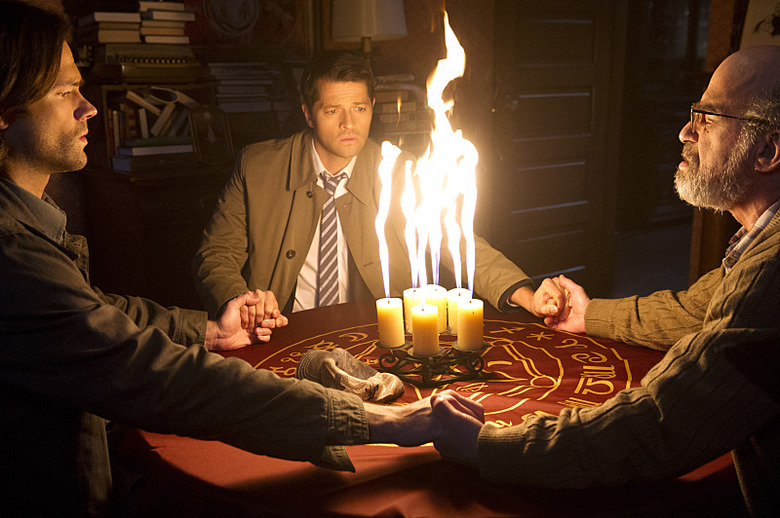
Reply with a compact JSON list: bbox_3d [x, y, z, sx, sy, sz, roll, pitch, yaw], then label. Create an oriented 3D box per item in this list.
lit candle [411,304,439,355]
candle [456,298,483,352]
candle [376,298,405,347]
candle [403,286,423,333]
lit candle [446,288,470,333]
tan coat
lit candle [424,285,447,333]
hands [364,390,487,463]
[{"bbox_3d":[0.063,0.129,1.546,0.048,0.080,0.048,-3,11,0],"label":"lit candle"},{"bbox_3d":[0.146,0.120,1.573,0.048,0.080,0.048,-3,11,0],"label":"candle"},{"bbox_3d":[0.002,0.120,1.606,0.048,0.080,0.048,-3,11,0],"label":"candle"},{"bbox_3d":[0.051,0.102,1.686,0.048,0.080,0.048,-3,11,0],"label":"candle"},{"bbox_3d":[0.136,0.103,1.661,0.048,0.080,0.048,-3,11,0],"label":"lit candle"},{"bbox_3d":[-0.106,0.030,2.073,0.740,0.660,0.520,-5,12,-13],"label":"tan coat"},{"bbox_3d":[0.090,0.101,1.683,0.048,0.080,0.048,-3,11,0],"label":"lit candle"},{"bbox_3d":[0.053,0.238,1.246,0.165,0.088,0.105,-3,11,0],"label":"hands"}]

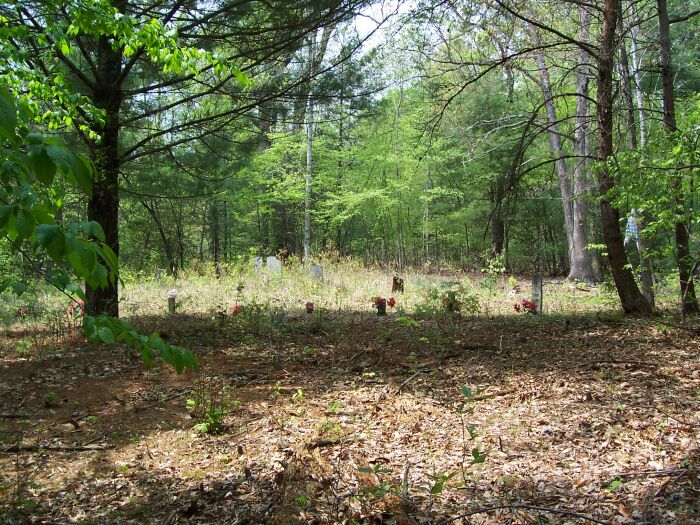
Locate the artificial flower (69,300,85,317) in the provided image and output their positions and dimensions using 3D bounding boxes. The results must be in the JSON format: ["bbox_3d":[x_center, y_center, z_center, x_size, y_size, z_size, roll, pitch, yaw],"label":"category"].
[{"bbox_3d":[-5.410,0.910,14.800,0.310,0.310,0.270,0,1,0],"label":"artificial flower"}]

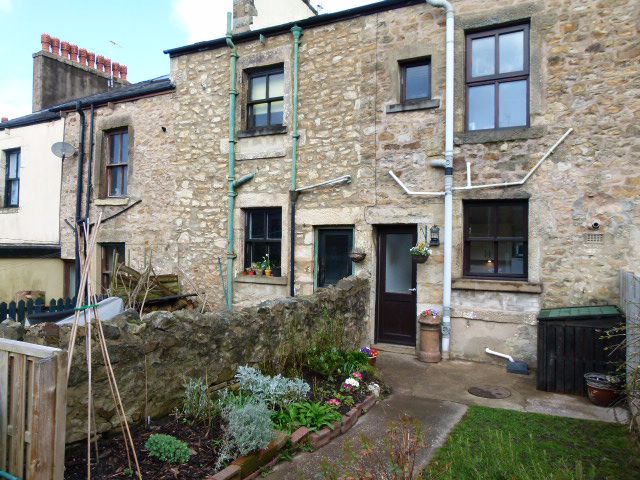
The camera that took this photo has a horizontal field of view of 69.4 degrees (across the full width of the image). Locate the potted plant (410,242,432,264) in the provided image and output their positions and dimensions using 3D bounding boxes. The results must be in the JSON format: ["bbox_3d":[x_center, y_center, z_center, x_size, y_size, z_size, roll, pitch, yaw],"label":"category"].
[{"bbox_3d":[1.650,0.216,7.514,0.350,0.340,0.340,1,0,25],"label":"potted plant"}]

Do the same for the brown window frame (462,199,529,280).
[{"bbox_3d":[2.835,0.003,7.446,1.000,1.280,0.100,1,0,25],"label":"brown window frame"}]

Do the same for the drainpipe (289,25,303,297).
[{"bbox_3d":[-0.476,-1.270,8.697,0.190,5.500,0.170,1,0,25],"label":"drainpipe"}]

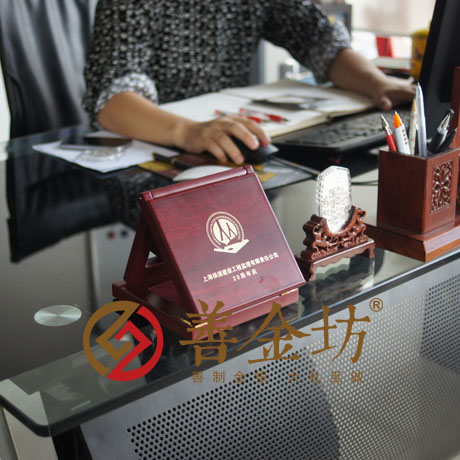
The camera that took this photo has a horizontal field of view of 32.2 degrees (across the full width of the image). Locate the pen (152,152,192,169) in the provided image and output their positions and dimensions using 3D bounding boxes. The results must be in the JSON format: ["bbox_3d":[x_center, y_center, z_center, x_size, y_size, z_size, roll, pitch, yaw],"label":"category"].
[{"bbox_3d":[-0.093,-0.118,1.392,0.011,0.011,0.128,-20,28,-41],"label":"pen"}]

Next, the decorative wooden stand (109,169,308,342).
[{"bbox_3d":[-0.021,0.011,0.693,0.114,0.111,0.134,-16,24,-36],"label":"decorative wooden stand"}]

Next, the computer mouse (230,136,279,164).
[{"bbox_3d":[0.031,-0.151,1.441,0.104,0.037,0.062,13,25,33],"label":"computer mouse"}]

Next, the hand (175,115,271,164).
[{"bbox_3d":[-0.013,-0.173,1.454,0.165,0.070,0.088,9,23,25],"label":"hand"}]

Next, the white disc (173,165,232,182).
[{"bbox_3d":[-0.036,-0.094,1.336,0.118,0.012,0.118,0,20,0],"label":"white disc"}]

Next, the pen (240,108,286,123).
[{"bbox_3d":[0.070,-0.240,1.673,0.011,0.011,0.142,-18,26,-37],"label":"pen"}]

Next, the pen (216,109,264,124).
[{"bbox_3d":[0.020,-0.235,1.661,0.142,0.011,0.011,19,28,42],"label":"pen"}]

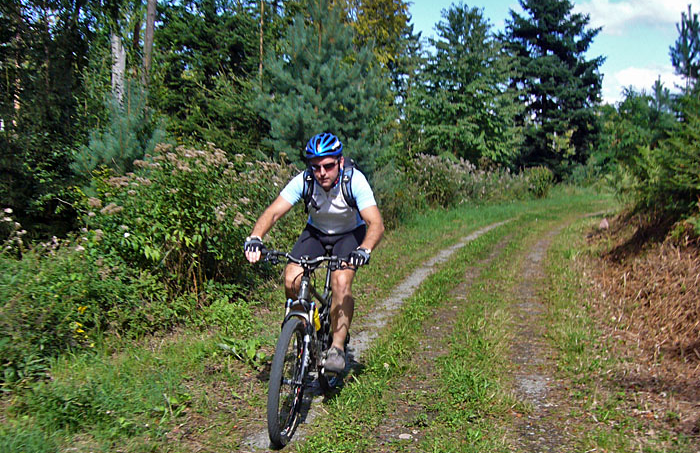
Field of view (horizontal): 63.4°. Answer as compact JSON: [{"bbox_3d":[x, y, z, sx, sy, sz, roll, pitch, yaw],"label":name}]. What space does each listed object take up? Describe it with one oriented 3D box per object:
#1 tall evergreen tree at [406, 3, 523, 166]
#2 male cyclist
[{"bbox_3d":[4.250,-4.513,20.631,4.300,7.400,4.200,0,6,0],"label":"tall evergreen tree"},{"bbox_3d":[-0.145,0.166,3.489,0.740,1.470,0.920,1,6,9],"label":"male cyclist"}]

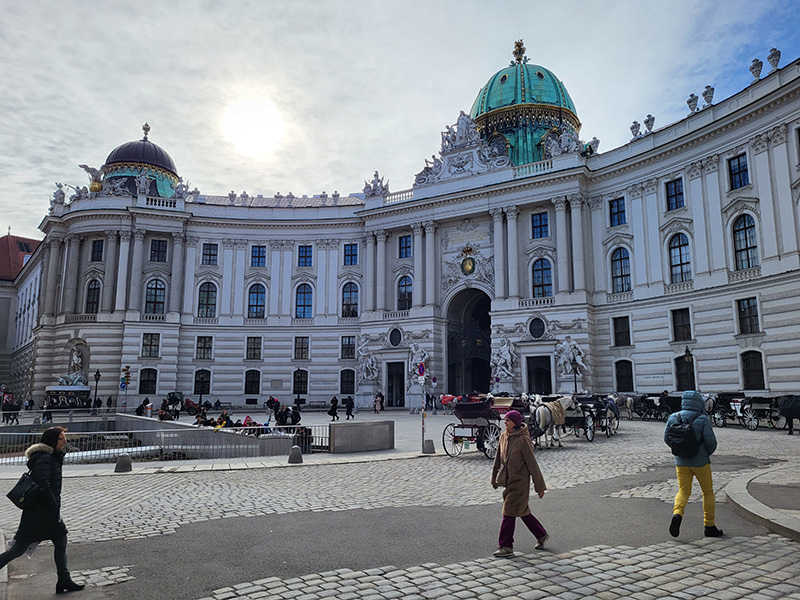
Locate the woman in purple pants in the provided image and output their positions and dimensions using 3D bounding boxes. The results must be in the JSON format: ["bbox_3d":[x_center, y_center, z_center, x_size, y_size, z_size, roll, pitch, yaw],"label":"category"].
[{"bbox_3d":[1.438,2.177,7.240,0.620,1.663,0.520,3,-10,-19],"label":"woman in purple pants"}]

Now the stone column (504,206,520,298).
[{"bbox_3d":[10.454,-4.496,55.602,1.050,8.600,1.050,-6,-11,32],"label":"stone column"}]

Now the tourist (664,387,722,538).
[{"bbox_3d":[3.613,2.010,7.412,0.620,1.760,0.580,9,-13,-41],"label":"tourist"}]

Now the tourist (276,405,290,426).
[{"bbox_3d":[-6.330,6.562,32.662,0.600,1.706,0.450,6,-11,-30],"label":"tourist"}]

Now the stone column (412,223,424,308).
[{"bbox_3d":[1.768,-3.528,60.229,1.000,8.620,1.000,-6,-11,32],"label":"stone column"}]

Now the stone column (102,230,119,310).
[{"bbox_3d":[-30.660,-3.011,63.665,1.000,8.890,1.000,-1,-10,6],"label":"stone column"}]

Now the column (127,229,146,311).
[{"bbox_3d":[-29.098,-3.331,66.181,1.300,9.198,1.300,4,-10,-20],"label":"column"}]

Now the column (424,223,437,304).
[{"bbox_3d":[3.342,-3.867,62.374,1.200,8.986,1.200,-6,-11,32],"label":"column"}]

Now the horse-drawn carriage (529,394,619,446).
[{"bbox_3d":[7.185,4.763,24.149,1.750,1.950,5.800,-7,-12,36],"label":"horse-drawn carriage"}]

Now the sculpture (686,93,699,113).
[{"bbox_3d":[23.753,-16.011,48.714,0.850,1.600,0.850,5,-10,-25],"label":"sculpture"}]

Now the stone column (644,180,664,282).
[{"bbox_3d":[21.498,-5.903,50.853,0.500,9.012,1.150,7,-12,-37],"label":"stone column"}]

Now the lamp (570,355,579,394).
[{"bbox_3d":[13.575,6.486,46.269,0.620,4.310,0.620,0,-10,0],"label":"lamp"}]

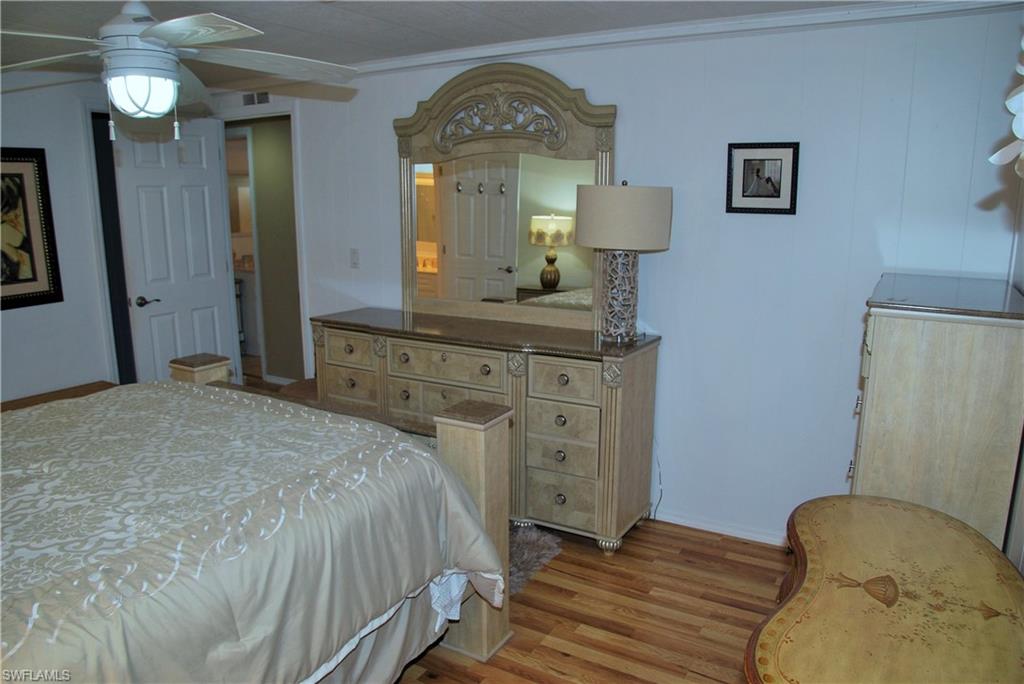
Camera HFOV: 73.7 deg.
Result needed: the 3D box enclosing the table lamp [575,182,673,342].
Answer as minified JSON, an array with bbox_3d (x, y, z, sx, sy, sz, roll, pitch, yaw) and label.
[{"bbox_3d":[0.504,-0.370,3.150,0.439,0.726,0.439,7,13,29],"label":"table lamp"}]

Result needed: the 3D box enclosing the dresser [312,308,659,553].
[{"bbox_3d":[-0.213,0.392,3.612,1.840,0.957,0.489,7,13,29],"label":"dresser"}]

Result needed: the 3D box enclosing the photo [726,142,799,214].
[{"bbox_3d":[1.096,-0.715,2.990,0.293,0.299,0.025,7,13,29],"label":"photo"}]

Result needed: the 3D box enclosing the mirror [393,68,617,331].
[{"bbox_3d":[-0.068,-0.757,3.575,1.300,1.311,0.074,7,13,29],"label":"mirror"}]

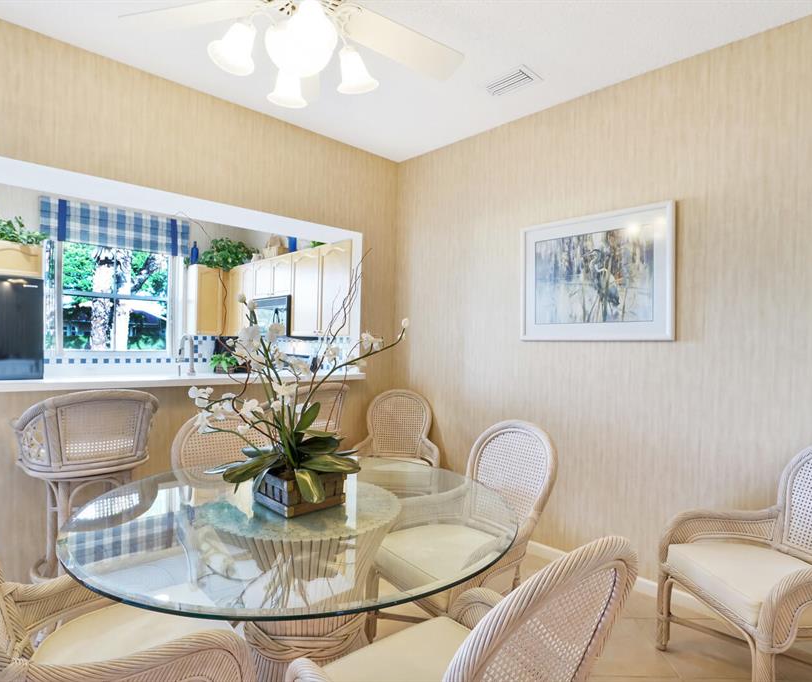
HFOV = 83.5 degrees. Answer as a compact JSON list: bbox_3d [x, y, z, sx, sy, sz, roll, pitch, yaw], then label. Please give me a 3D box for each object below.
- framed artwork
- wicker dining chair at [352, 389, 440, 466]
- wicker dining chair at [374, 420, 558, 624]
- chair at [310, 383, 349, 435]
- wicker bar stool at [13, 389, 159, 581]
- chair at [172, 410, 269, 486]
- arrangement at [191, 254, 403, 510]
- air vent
[{"bbox_3d":[1.030,-0.352,2.565,0.850,0.695,0.030,0,0,42],"label":"framed artwork"},{"bbox_3d":[-0.045,0.843,3.130,0.570,0.945,0.650,0,0,5],"label":"wicker dining chair"},{"bbox_3d":[0.260,0.843,1.990,0.670,0.945,0.570,0,0,-38],"label":"wicker dining chair"},{"bbox_3d":[-0.680,0.774,2.890,0.600,1.080,0.590,0,0,-42],"label":"chair"},{"bbox_3d":[-1.660,0.774,2.415,0.620,1.082,0.600,0,0,-42],"label":"wicker bar stool"},{"bbox_3d":[-0.830,0.843,2.140,0.570,0.945,0.660,0,0,-24],"label":"chair"},{"bbox_3d":[-0.378,0.140,1.600,0.740,0.870,0.560,0,0,0],"label":"arrangement"},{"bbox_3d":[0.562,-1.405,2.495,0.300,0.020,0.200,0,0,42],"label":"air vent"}]

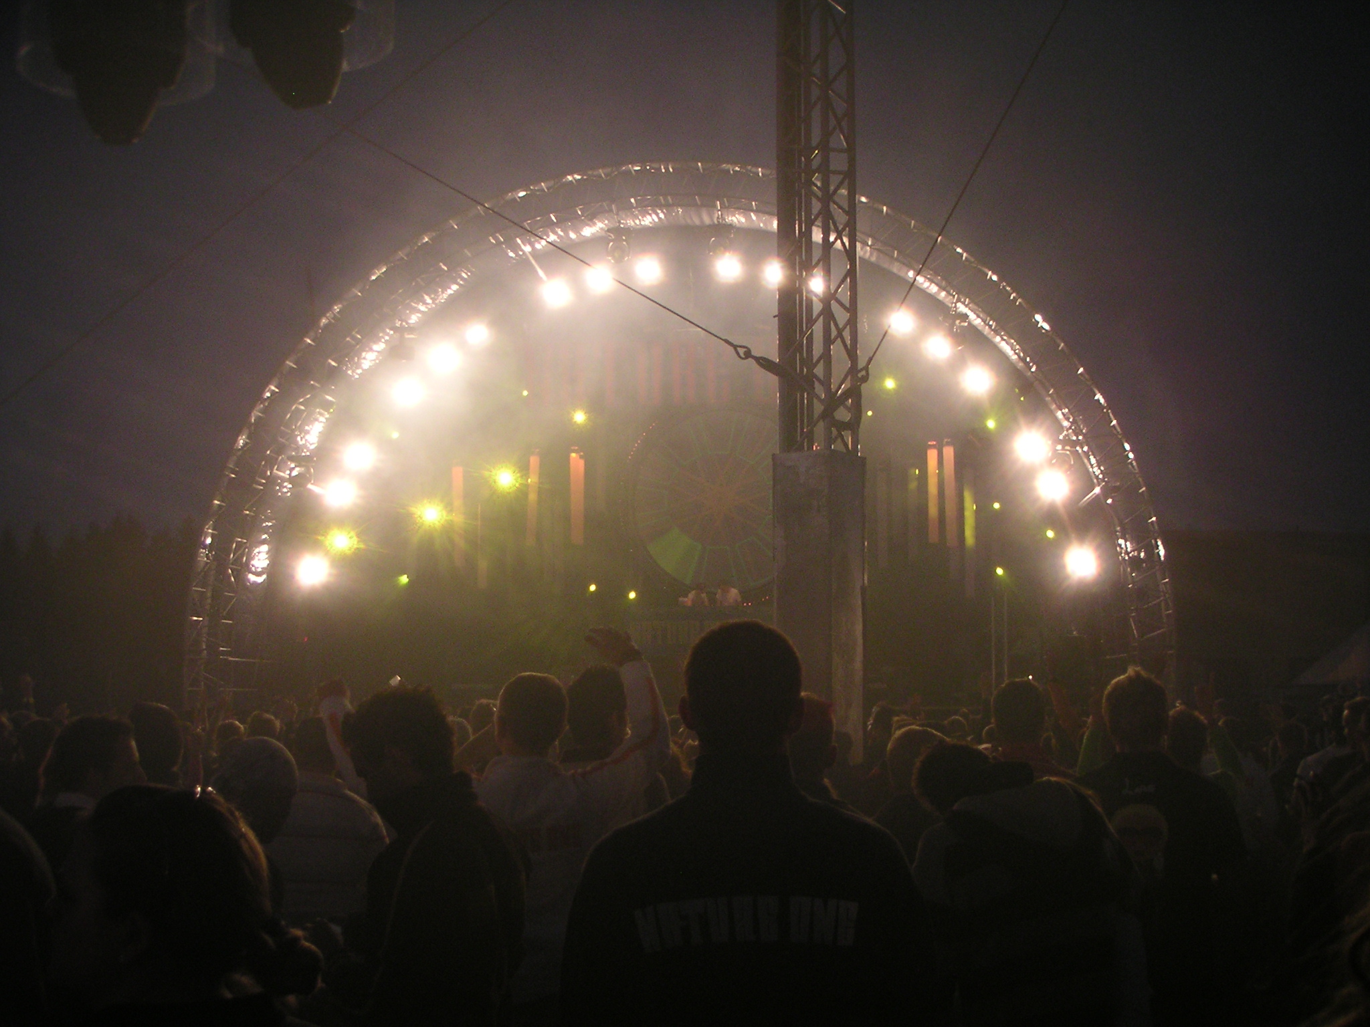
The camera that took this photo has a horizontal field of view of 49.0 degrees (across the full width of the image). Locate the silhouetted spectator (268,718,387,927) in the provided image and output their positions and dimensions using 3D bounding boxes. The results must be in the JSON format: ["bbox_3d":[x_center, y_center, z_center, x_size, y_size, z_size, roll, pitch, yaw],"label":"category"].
[{"bbox_3d":[-1.430,1.660,5.760,0.580,1.740,0.380,-1,-7,5],"label":"silhouetted spectator"}]

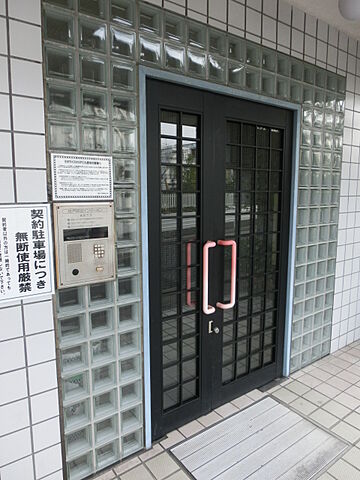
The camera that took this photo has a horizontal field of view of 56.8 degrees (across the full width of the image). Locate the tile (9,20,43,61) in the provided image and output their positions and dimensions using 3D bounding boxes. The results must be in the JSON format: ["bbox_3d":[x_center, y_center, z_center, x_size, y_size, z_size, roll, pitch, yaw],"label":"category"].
[{"bbox_3d":[-0.643,-0.827,1.389,0.124,0.144,0.010,-6,10,-35],"label":"tile"}]

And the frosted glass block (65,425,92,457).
[{"bbox_3d":[-0.556,1.064,1.796,0.146,0.146,0.090,-6,10,-35],"label":"frosted glass block"}]

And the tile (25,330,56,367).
[{"bbox_3d":[-0.654,0.507,1.564,0.126,0.144,0.010,-6,10,-35],"label":"tile"}]

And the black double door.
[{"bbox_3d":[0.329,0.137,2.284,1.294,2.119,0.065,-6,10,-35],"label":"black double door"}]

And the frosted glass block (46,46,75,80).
[{"bbox_3d":[-0.553,-0.788,1.510,0.143,0.144,0.090,-6,10,-35],"label":"frosted glass block"}]

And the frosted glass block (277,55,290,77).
[{"bbox_3d":[0.695,-1.219,2.350,0.145,0.145,0.090,-6,10,-36],"label":"frosted glass block"}]

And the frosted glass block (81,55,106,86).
[{"bbox_3d":[-0.427,-0.793,1.581,0.145,0.145,0.090,-6,10,-36],"label":"frosted glass block"}]

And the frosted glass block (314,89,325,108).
[{"bbox_3d":[1.072,-1.116,2.653,0.145,0.145,0.090,-6,10,-35],"label":"frosted glass block"}]

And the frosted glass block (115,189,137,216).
[{"bbox_3d":[-0.305,-0.199,1.759,0.145,0.145,0.090,-6,10,-36],"label":"frosted glass block"}]

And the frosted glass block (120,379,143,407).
[{"bbox_3d":[-0.302,0.869,1.928,0.145,0.145,0.090,-6,10,-35],"label":"frosted glass block"}]

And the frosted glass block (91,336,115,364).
[{"bbox_3d":[-0.430,0.586,1.819,0.146,0.146,0.090,-6,10,-35],"label":"frosted glass block"}]

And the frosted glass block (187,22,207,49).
[{"bbox_3d":[0.069,-1.150,1.897,0.145,0.145,0.090,-6,10,-36],"label":"frosted glass block"}]

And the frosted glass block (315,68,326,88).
[{"bbox_3d":[1.077,-1.267,2.633,0.147,0.147,0.090,-6,10,-35],"label":"frosted glass block"}]

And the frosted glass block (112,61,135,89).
[{"bbox_3d":[-0.306,-0.818,1.690,0.147,0.147,0.090,-6,10,-35],"label":"frosted glass block"}]

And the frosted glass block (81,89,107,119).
[{"bbox_3d":[-0.432,-0.653,1.622,0.145,0.145,0.090,-6,10,-35],"label":"frosted glass block"}]

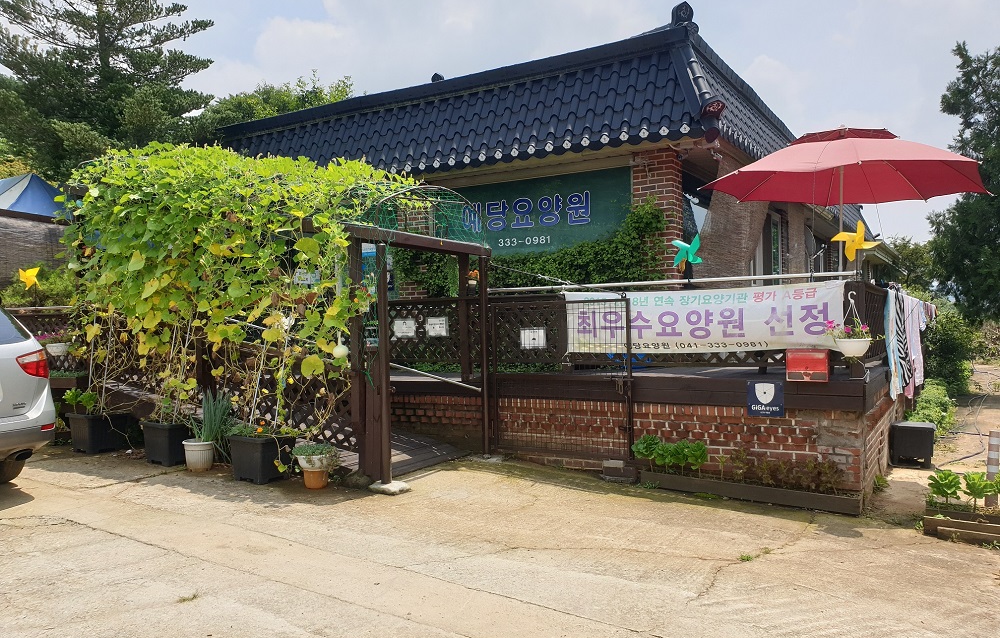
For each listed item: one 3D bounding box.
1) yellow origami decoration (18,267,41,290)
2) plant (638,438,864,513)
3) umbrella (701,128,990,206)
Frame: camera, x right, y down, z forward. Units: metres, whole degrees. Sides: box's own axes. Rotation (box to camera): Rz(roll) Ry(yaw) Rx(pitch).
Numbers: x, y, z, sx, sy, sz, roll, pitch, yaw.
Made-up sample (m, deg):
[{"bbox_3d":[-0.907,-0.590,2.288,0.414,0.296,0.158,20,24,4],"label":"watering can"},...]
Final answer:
[{"bbox_3d":[-5.882,-0.507,9.400,0.290,0.300,0.120,-1,0,12],"label":"yellow origami decoration"},{"bbox_3d":[2.014,1.273,6.261,1.799,0.430,0.280,1,1,32],"label":"plant"},{"bbox_3d":[2.995,-1.394,6.595,2.405,0.520,2.405,3,1,18],"label":"umbrella"}]

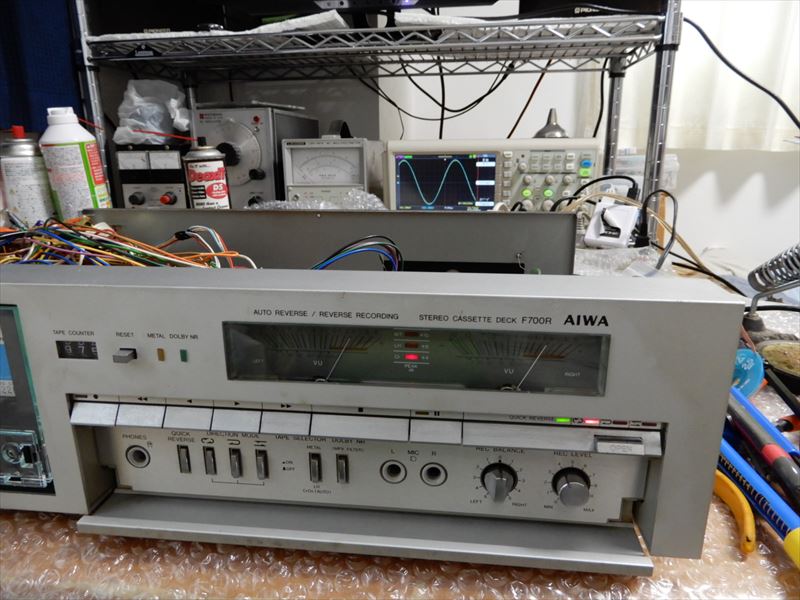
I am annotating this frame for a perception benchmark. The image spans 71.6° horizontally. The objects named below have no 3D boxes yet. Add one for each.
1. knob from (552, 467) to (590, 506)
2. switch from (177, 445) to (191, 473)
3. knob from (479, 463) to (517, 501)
[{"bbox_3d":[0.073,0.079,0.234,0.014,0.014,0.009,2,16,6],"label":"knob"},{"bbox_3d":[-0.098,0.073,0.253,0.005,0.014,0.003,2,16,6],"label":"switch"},{"bbox_3d":[0.042,0.078,0.235,0.014,0.015,0.008,2,16,6],"label":"knob"}]

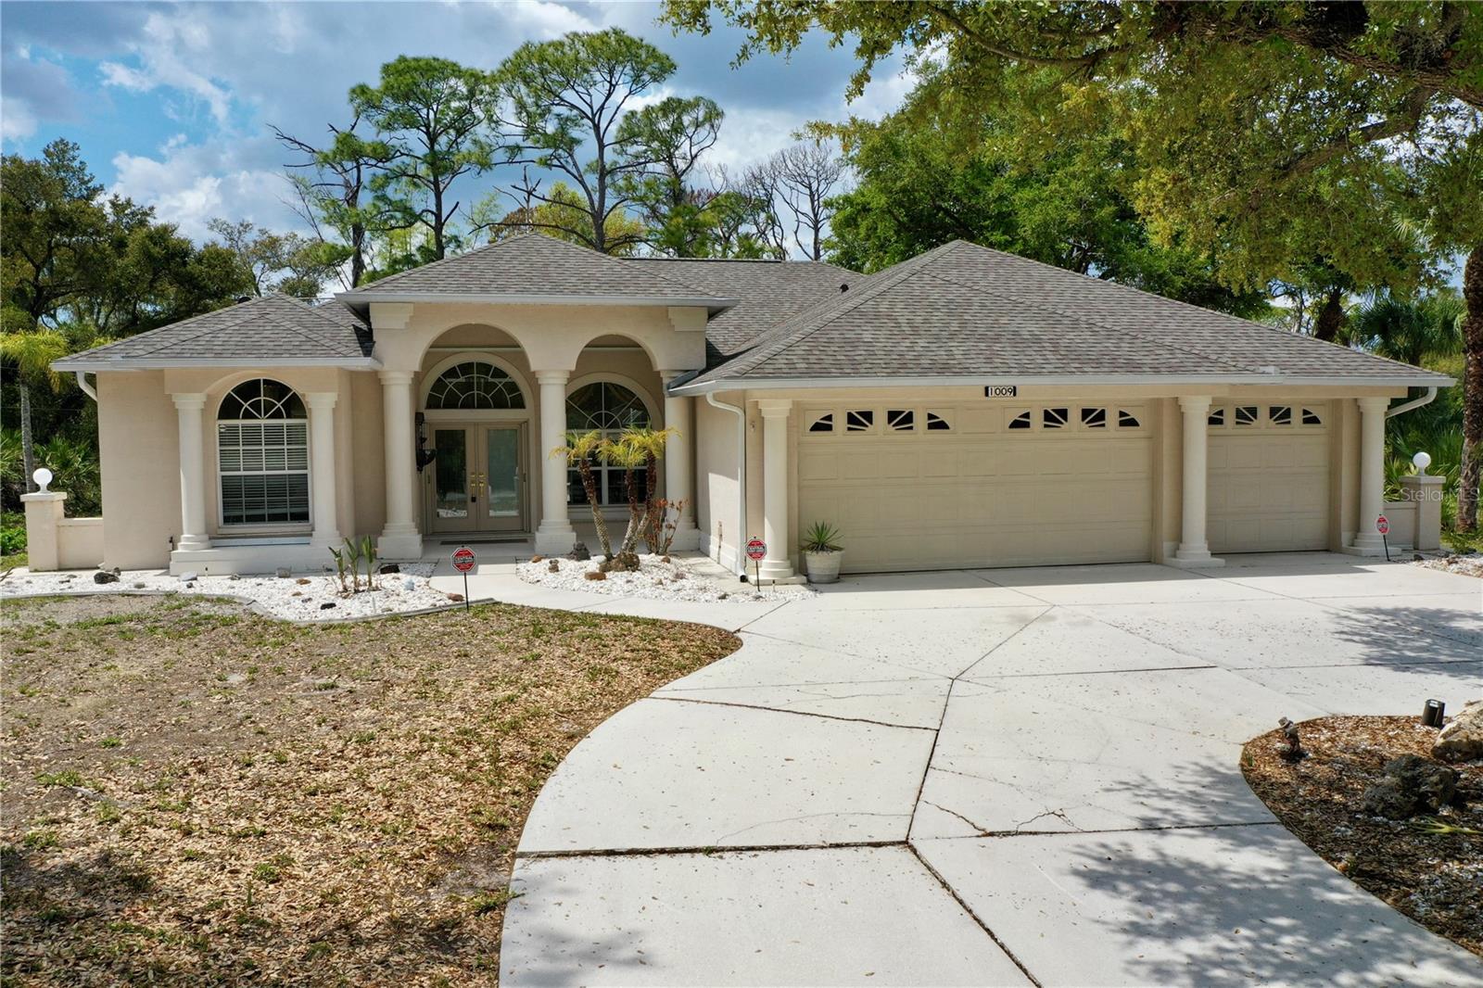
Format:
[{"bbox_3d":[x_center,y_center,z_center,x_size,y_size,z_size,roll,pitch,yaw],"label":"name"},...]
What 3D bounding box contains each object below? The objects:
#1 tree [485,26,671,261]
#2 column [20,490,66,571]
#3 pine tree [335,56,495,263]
[{"bbox_3d":[-5.911,-9.126,44.521,7.207,17.306,7.207,-1,4,-10],"label":"tree"},{"bbox_3d":[-10.908,0.599,18.098,0.488,1.198,0.488,-1,4,-10],"label":"column"},{"bbox_3d":[-12.383,-8.768,45.502,6.014,16.659,6.014,-1,4,-10],"label":"pine tree"}]

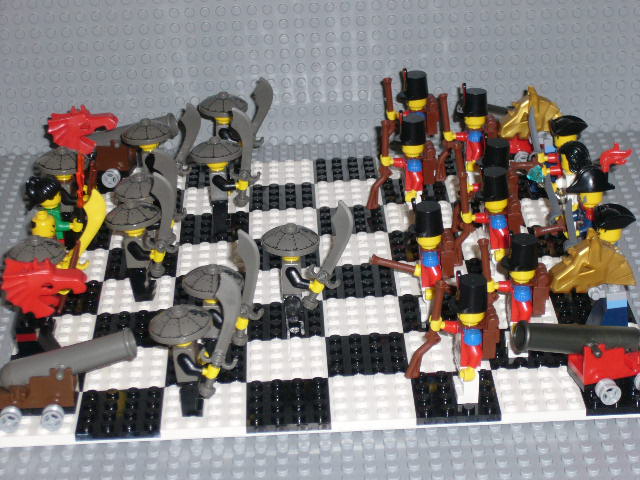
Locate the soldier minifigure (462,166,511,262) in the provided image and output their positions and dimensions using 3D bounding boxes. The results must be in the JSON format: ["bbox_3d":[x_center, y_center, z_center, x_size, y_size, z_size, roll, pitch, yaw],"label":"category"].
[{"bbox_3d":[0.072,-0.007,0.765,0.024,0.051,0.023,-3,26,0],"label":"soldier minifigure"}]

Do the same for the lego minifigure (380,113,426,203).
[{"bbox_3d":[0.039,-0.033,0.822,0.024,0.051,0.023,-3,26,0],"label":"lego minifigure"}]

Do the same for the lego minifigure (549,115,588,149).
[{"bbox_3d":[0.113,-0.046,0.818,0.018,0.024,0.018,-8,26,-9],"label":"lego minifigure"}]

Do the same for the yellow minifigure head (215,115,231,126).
[{"bbox_3d":[-0.047,-0.063,0.876,0.010,0.009,0.010,-3,26,0],"label":"yellow minifigure head"}]

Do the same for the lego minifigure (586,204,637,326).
[{"bbox_3d":[0.119,0.008,0.736,0.020,0.045,0.024,-3,26,0],"label":"lego minifigure"}]

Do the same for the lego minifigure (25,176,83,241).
[{"bbox_3d":[-0.117,-0.008,0.796,0.025,0.044,0.022,-3,26,0],"label":"lego minifigure"}]

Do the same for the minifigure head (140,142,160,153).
[{"bbox_3d":[-0.080,-0.047,0.847,0.010,0.009,0.010,-3,26,0],"label":"minifigure head"}]

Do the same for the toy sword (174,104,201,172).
[{"bbox_3d":[-0.063,-0.045,0.838,0.013,0.044,0.005,4,25,-4],"label":"toy sword"}]

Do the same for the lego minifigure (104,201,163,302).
[{"bbox_3d":[-0.077,0.003,0.767,0.025,0.043,0.025,-3,26,0],"label":"lego minifigure"}]

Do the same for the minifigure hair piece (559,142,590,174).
[{"bbox_3d":[0.112,-0.037,0.793,0.015,0.014,0.013,-3,26,0],"label":"minifigure hair piece"}]

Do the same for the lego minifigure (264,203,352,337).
[{"bbox_3d":[-0.005,0.008,0.734,0.037,0.059,0.024,-3,26,0],"label":"lego minifigure"}]

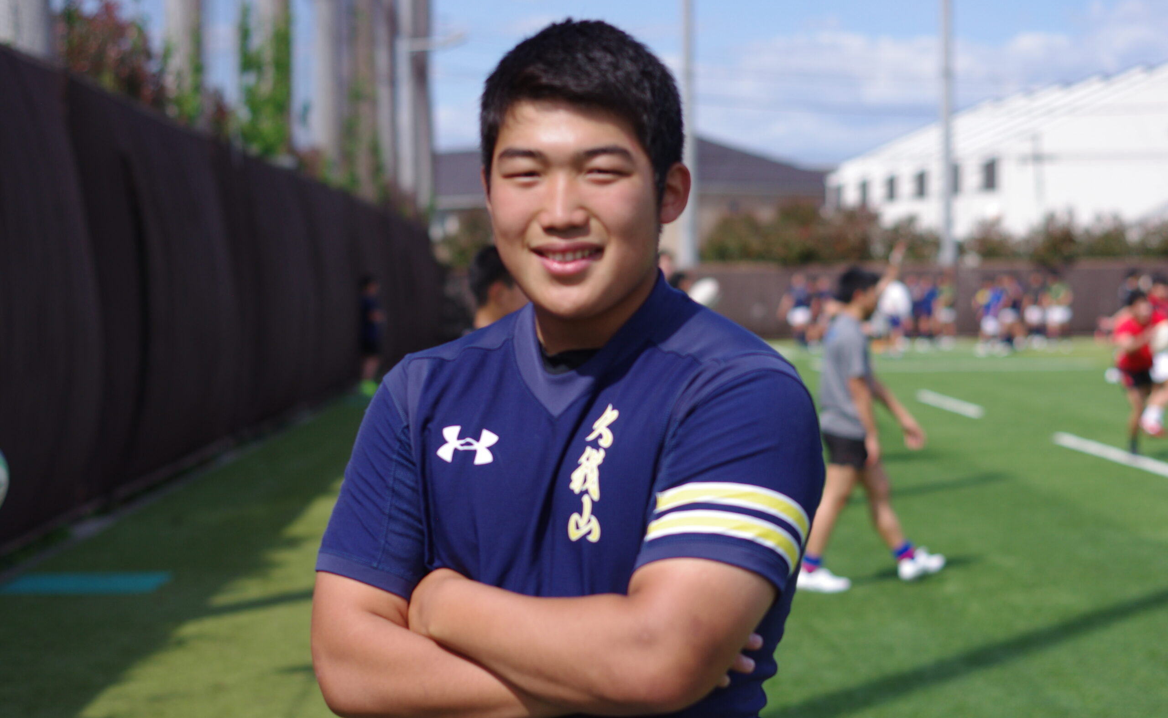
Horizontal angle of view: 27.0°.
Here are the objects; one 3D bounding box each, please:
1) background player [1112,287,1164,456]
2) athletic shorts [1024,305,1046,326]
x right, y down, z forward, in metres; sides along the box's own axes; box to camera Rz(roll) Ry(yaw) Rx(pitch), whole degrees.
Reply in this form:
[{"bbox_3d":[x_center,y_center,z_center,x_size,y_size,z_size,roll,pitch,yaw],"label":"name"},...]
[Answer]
[{"bbox_3d":[5.241,0.107,22.900,0.650,1.540,0.550,1,2,38],"label":"background player"},{"bbox_3d":[10.944,-1.052,59.000,0.400,0.380,0.280,0,2,6],"label":"athletic shorts"}]

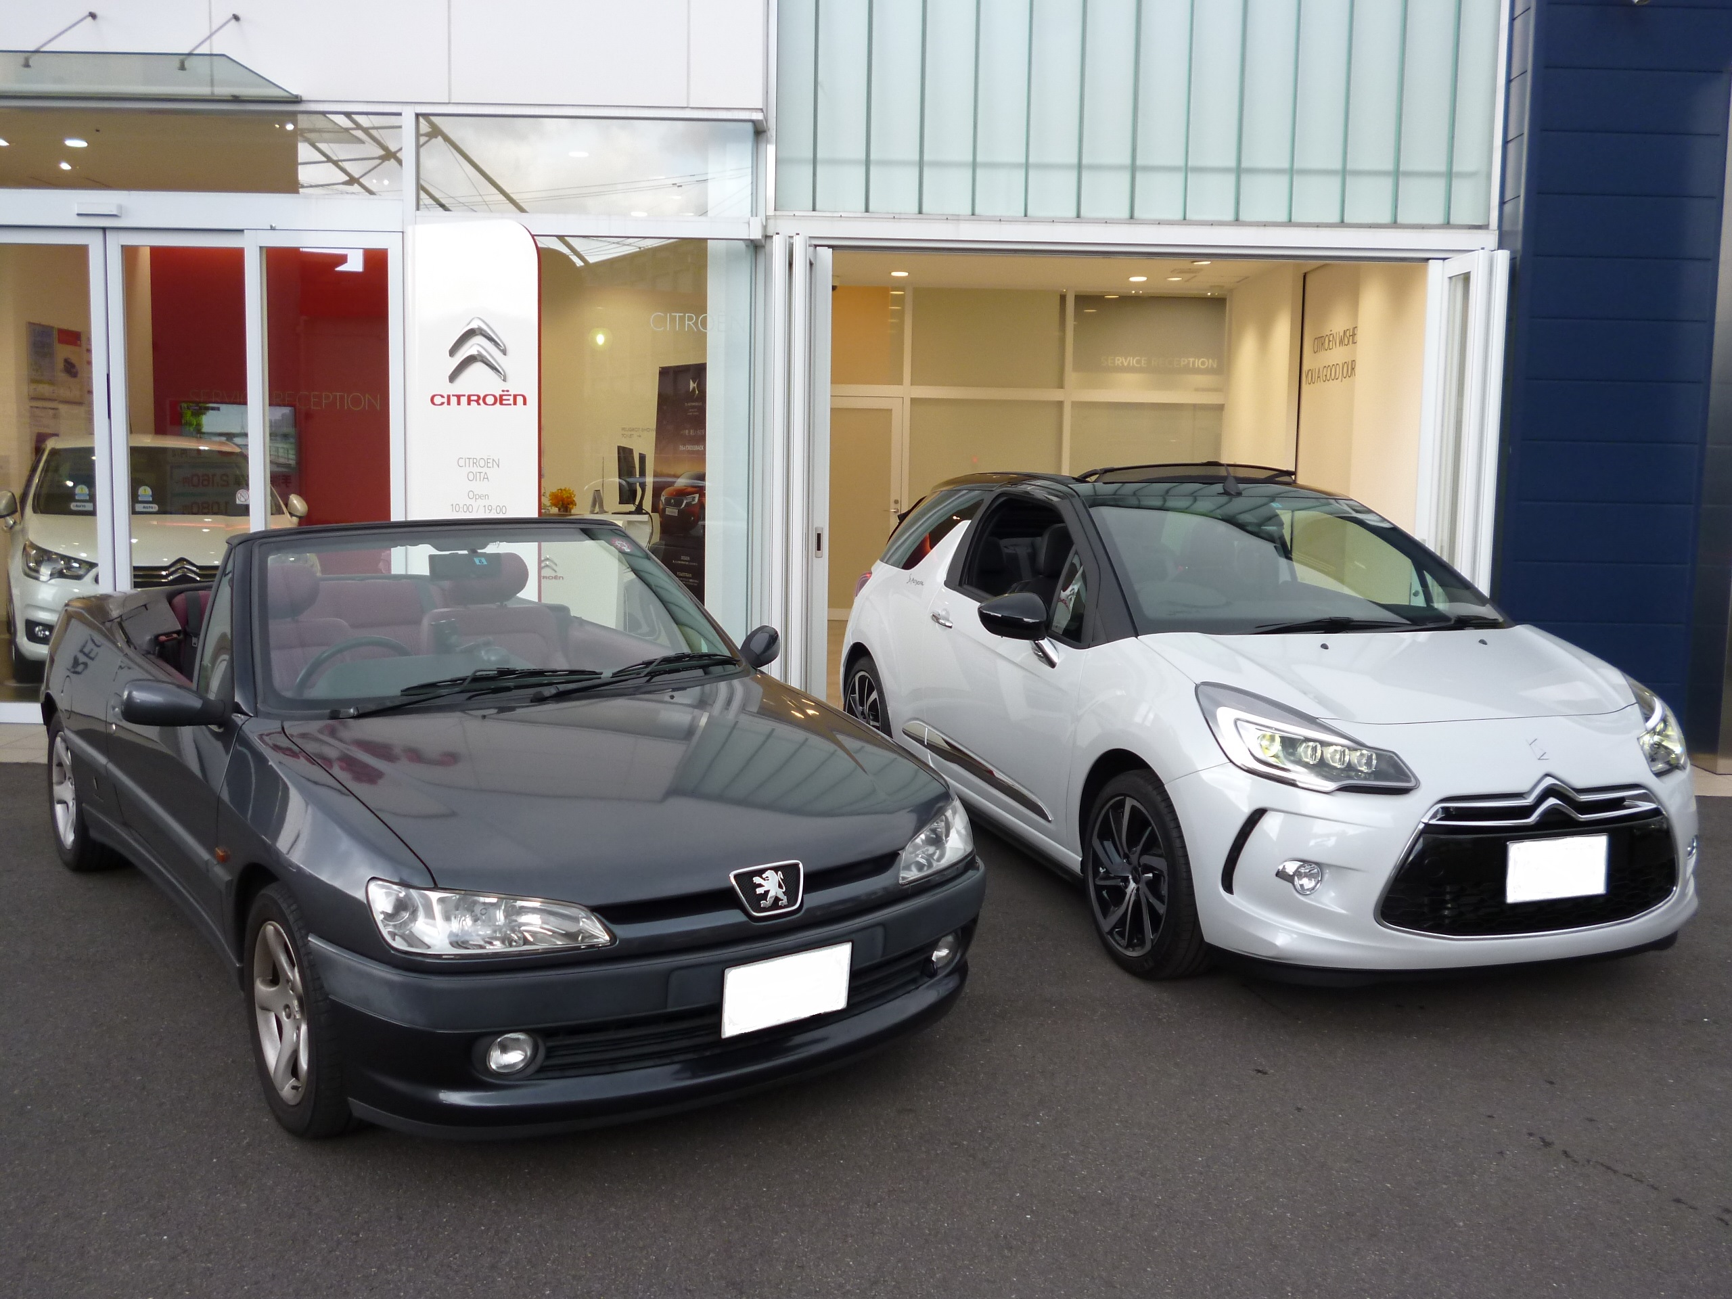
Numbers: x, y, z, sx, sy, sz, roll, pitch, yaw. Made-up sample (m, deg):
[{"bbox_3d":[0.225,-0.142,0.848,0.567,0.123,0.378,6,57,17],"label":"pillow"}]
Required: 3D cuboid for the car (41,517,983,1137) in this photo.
[{"bbox_3d":[-1.395,0.242,4.990,1.760,1.310,4.140,-5,10,-36],"label":"car"}]

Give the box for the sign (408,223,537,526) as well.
[{"bbox_3d":[-1.879,-0.775,7.753,0.812,2.522,0.070,5,9,28],"label":"sign"}]

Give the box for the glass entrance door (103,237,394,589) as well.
[{"bbox_3d":[-3.089,-0.846,8.168,1.486,2.504,0.100,1,8,0],"label":"glass entrance door"}]

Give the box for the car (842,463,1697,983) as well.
[{"bbox_3d":[1.196,0.077,6.011,1.780,1.460,3.950,-2,8,-19],"label":"car"}]

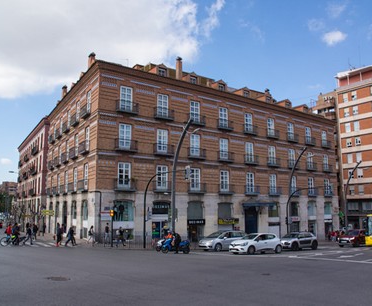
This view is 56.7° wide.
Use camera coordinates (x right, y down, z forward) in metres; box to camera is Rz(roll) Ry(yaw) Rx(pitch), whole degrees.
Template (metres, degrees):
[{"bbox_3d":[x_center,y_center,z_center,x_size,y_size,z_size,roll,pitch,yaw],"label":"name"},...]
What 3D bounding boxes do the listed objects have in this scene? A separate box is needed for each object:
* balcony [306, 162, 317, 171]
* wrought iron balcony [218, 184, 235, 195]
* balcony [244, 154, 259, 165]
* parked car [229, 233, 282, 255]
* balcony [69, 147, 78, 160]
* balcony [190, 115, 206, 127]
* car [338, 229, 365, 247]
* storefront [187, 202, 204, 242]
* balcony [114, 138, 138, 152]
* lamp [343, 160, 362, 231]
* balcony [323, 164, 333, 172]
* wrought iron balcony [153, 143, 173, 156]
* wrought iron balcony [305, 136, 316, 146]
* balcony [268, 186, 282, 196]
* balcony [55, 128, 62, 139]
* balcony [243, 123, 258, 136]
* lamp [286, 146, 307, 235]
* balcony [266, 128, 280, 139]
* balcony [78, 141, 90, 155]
[{"bbox_3d":[19.237,2.098,52.548,2.200,1.200,0.500,6,-11,-36],"label":"balcony"},{"bbox_3d":[4.816,4.294,40.301,2.226,1.155,0.546,6,-11,-35],"label":"wrought iron balcony"},{"bbox_3d":[8.138,0.925,43.220,2.200,1.150,0.500,6,-11,-36],"label":"balcony"},{"bbox_3d":[5.100,6.551,24.997,4.060,1.450,1.780,5,-10,-31],"label":"parked car"},{"bbox_3d":[-12.286,0.100,37.963,0.546,1.144,2.226,5,-11,-31],"label":"balcony"},{"bbox_3d":[1.217,-3.685,39.448,2.243,1.190,0.536,7,-12,-35],"label":"balcony"},{"bbox_3d":[16.399,8.030,32.718,4.350,1.620,1.800,5,-11,-30],"label":"car"},{"bbox_3d":[1.033,7.356,37.135,2.330,4.220,0.500,6,-11,-36],"label":"storefront"},{"bbox_3d":[-5.828,-0.714,34.036,2.200,1.200,0.500,6,-11,-36],"label":"balcony"},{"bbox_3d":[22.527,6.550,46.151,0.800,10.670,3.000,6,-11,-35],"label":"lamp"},{"bbox_3d":[23.499,2.615,57.150,2.155,1.248,0.598,6,-11,-36],"label":"balcony"},{"bbox_3d":[-2.283,-0.246,35.894,2.226,1.144,0.546,6,-11,-35],"label":"wrought iron balcony"},{"bbox_3d":[18.604,-1.634,51.498,2.200,1.150,0.500,6,-11,-36],"label":"wrought iron balcony"},{"bbox_3d":[12.127,5.231,46.679,2.200,1.200,0.500,6,-11,-36],"label":"balcony"},{"bbox_3d":[-17.081,-2.462,46.273,0.536,1.190,2.243,6,-11,-31],"label":"balcony"},{"bbox_3d":[8.138,-2.813,43.792,2.200,1.150,0.500,6,-11,-36],"label":"balcony"},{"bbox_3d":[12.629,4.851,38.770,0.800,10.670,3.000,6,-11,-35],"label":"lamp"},{"bbox_3d":[12.215,-2.633,47.981,2.200,1.200,0.500,6,-11,-36],"label":"balcony"},{"bbox_3d":[-10.032,-0.455,34.204,0.500,1.150,2.200,5,-10,-31],"label":"balcony"}]

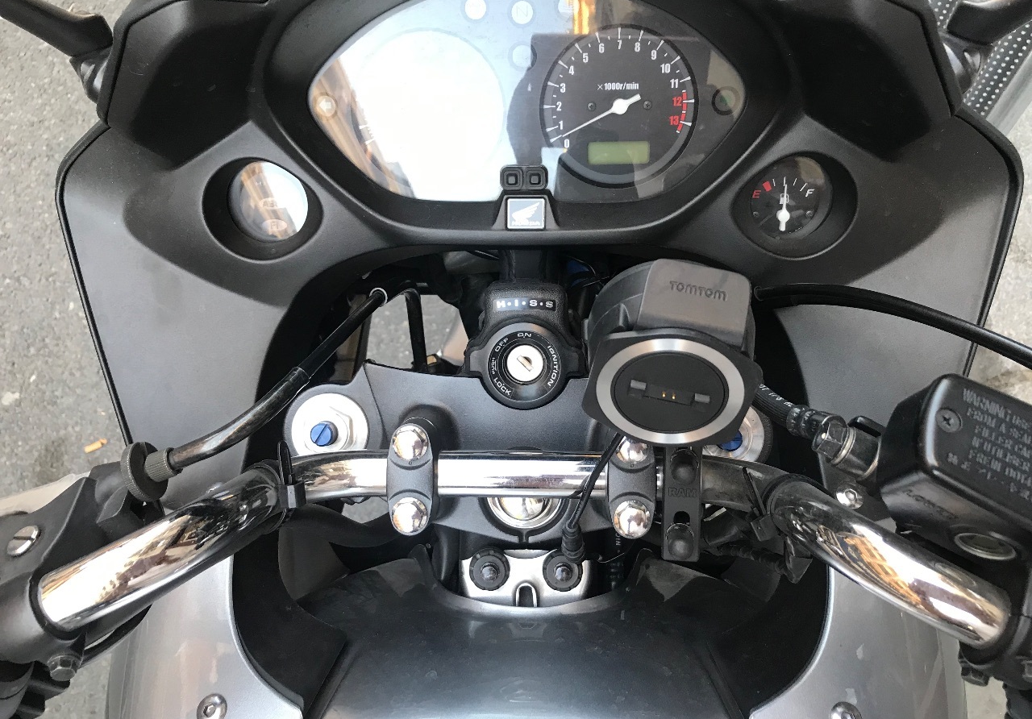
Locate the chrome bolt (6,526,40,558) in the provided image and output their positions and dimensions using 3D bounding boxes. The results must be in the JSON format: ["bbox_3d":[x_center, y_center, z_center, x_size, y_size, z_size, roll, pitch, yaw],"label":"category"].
[{"bbox_3d":[-0.165,0.061,0.280,0.013,0.004,0.013,0,48,31],"label":"chrome bolt"}]

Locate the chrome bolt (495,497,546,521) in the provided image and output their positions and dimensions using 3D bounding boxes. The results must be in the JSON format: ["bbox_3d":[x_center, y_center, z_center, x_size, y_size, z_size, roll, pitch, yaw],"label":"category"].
[{"bbox_3d":[0.004,0.072,0.443,0.029,0.013,0.029,0,86,0],"label":"chrome bolt"}]

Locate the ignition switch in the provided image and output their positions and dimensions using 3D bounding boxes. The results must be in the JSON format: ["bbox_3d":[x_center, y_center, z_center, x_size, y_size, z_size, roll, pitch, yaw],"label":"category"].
[{"bbox_3d":[0.005,-0.006,0.456,0.063,0.045,0.067,0,86,0],"label":"ignition switch"}]

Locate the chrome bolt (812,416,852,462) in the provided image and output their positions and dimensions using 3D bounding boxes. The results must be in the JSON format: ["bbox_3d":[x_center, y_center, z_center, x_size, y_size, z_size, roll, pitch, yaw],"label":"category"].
[{"bbox_3d":[0.112,0.028,0.296,0.013,0.015,0.015,30,90,8],"label":"chrome bolt"}]

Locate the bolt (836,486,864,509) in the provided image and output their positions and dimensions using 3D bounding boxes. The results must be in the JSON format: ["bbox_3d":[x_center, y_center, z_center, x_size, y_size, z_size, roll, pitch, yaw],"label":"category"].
[{"bbox_3d":[0.132,0.055,0.330,0.011,0.005,0.011,0,52,-1],"label":"bolt"}]

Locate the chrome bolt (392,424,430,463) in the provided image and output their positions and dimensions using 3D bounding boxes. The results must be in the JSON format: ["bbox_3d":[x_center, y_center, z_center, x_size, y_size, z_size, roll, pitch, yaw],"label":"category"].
[{"bbox_3d":[-0.049,0.039,0.389,0.017,0.009,0.017,0,86,0],"label":"chrome bolt"}]

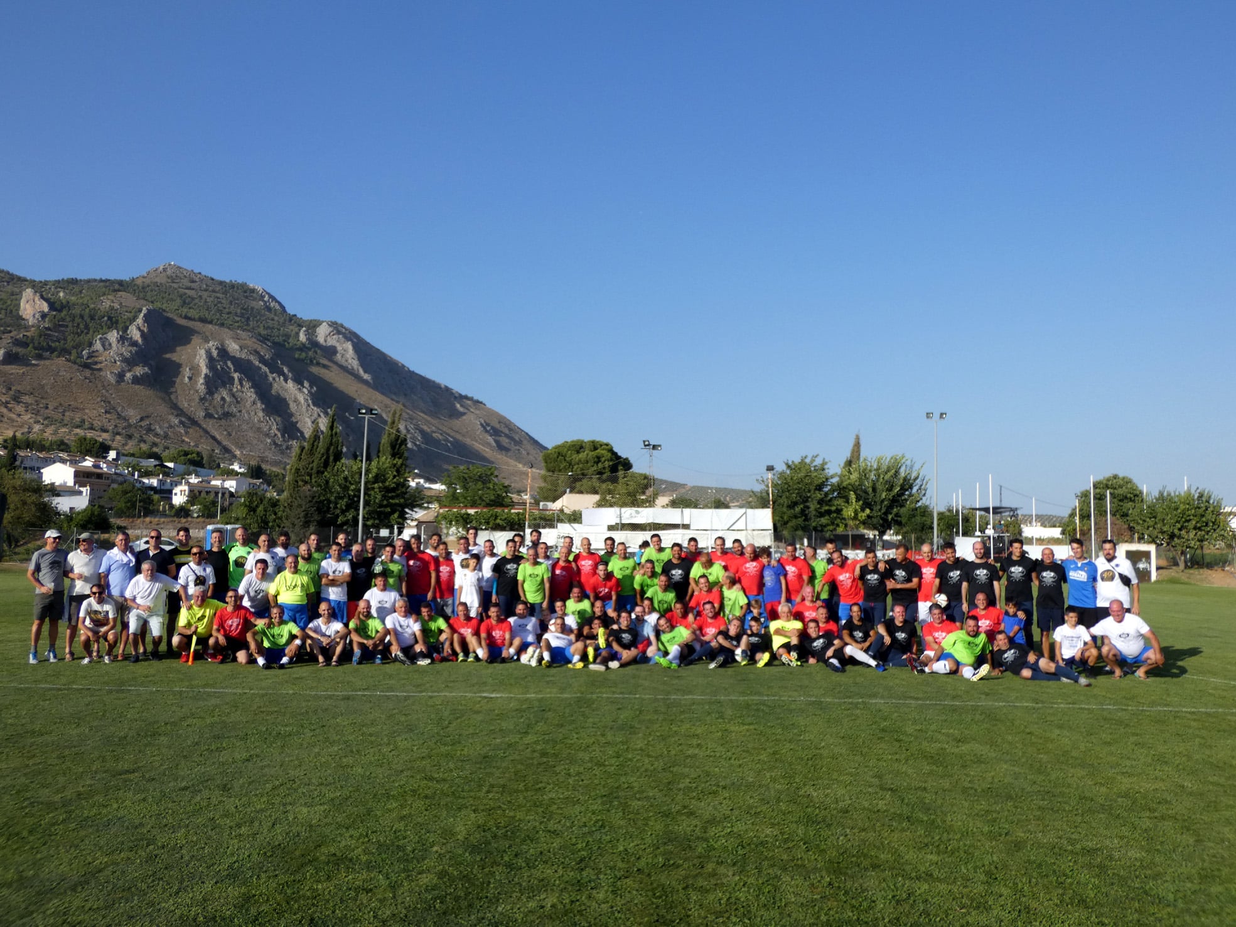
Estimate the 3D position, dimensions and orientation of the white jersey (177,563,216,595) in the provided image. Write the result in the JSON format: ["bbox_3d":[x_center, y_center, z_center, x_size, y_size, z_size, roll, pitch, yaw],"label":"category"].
[{"bbox_3d":[-5.976,1.698,15.200,0.530,0.610,0.300,2,-4,-18],"label":"white jersey"}]

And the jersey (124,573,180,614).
[{"bbox_3d":[-6.178,1.727,14.200,0.740,0.560,0.420,2,-5,-20],"label":"jersey"}]

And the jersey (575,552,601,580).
[{"bbox_3d":[-0.467,1.714,16.716,0.460,0.640,0.290,1,-5,-2],"label":"jersey"}]

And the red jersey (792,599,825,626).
[{"bbox_3d":[2.776,2.280,15.670,0.500,0.560,0.310,0,-5,9],"label":"red jersey"}]

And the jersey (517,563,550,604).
[{"bbox_3d":[-1.247,1.765,15.800,0.480,0.610,0.290,1,-4,-3],"label":"jersey"}]

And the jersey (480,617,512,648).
[{"bbox_3d":[-1.752,2.433,15.300,0.460,0.470,0.340,1,-4,-6],"label":"jersey"}]

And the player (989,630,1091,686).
[{"bbox_3d":[5.540,2.559,14.100,1.480,0.580,0.550,-3,-6,42],"label":"player"}]

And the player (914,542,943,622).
[{"bbox_3d":[4.549,2.008,15.693,0.520,1.707,0.330,0,-5,10],"label":"player"}]

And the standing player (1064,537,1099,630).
[{"bbox_3d":[6.281,1.909,14.649,0.660,1.769,0.360,-1,-5,22],"label":"standing player"}]

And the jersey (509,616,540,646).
[{"bbox_3d":[-1.292,2.291,14.700,0.450,0.420,0.330,1,-5,-3],"label":"jersey"}]

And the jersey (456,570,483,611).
[{"bbox_3d":[-2.229,1.881,16.000,0.420,0.620,0.250,1,-4,-3],"label":"jersey"}]

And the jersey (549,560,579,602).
[{"bbox_3d":[-0.853,1.850,16.900,0.490,0.670,0.300,0,-5,7],"label":"jersey"}]

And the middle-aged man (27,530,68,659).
[{"bbox_3d":[-7.581,1.763,14.250,0.510,1.770,0.380,4,-5,-36],"label":"middle-aged man"}]

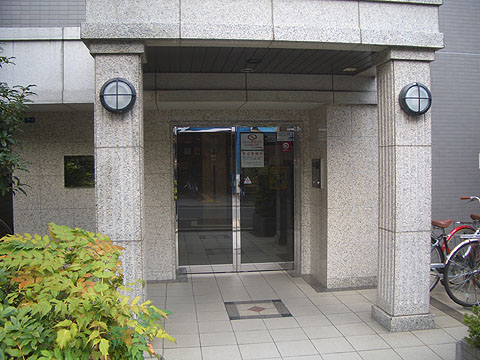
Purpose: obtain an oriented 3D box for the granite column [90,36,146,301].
[{"bbox_3d":[-0.967,0.132,4.018,0.408,2.436,0.408,-1,2,-7],"label":"granite column"}]

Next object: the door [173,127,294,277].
[{"bbox_3d":[-0.050,0.267,6.479,1.591,1.940,0.070,-1,2,-7],"label":"door"}]

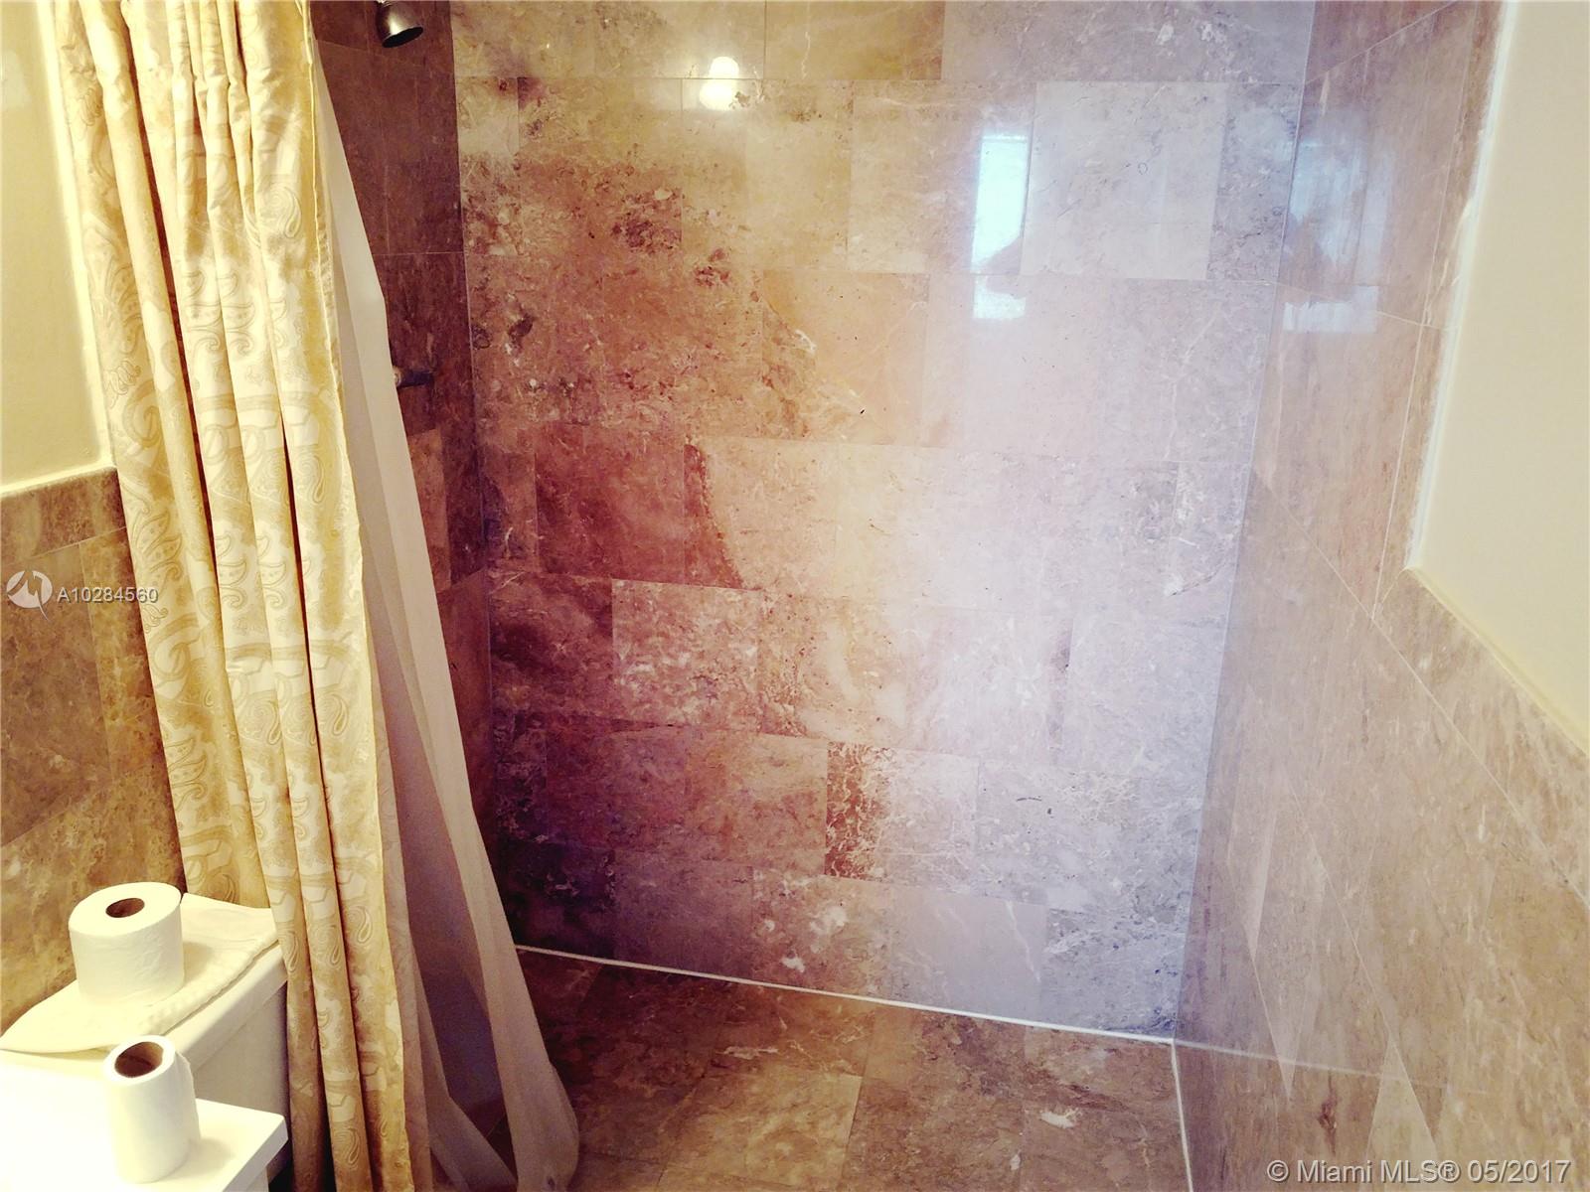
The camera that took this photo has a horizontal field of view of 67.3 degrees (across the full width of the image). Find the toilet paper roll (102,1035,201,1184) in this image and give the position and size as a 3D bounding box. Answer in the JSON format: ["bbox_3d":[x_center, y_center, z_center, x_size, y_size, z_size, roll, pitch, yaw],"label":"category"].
[{"bbox_3d":[-0.531,0.425,0.985,0.067,0.099,0.063,1,18,0],"label":"toilet paper roll"}]

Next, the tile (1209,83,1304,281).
[{"bbox_3d":[0.754,-0.680,1.978,0.119,0.314,0.014,5,18,10],"label":"tile"}]

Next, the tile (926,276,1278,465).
[{"bbox_3d":[0.517,-0.398,2.084,0.576,0.305,0.012,5,18,11],"label":"tile"}]

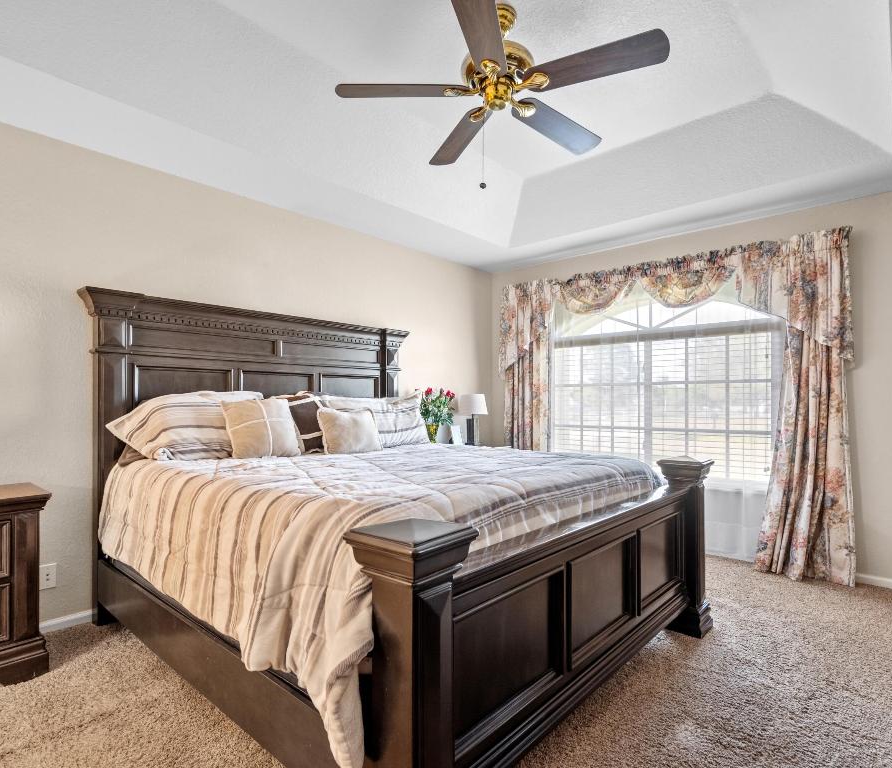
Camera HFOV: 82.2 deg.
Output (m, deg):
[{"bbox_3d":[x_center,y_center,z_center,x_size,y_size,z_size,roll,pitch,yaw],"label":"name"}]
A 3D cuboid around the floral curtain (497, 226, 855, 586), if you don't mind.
[{"bbox_3d":[1.544,0.155,4.072,2.685,2.230,0.160,-1,-2,42],"label":"floral curtain"}]

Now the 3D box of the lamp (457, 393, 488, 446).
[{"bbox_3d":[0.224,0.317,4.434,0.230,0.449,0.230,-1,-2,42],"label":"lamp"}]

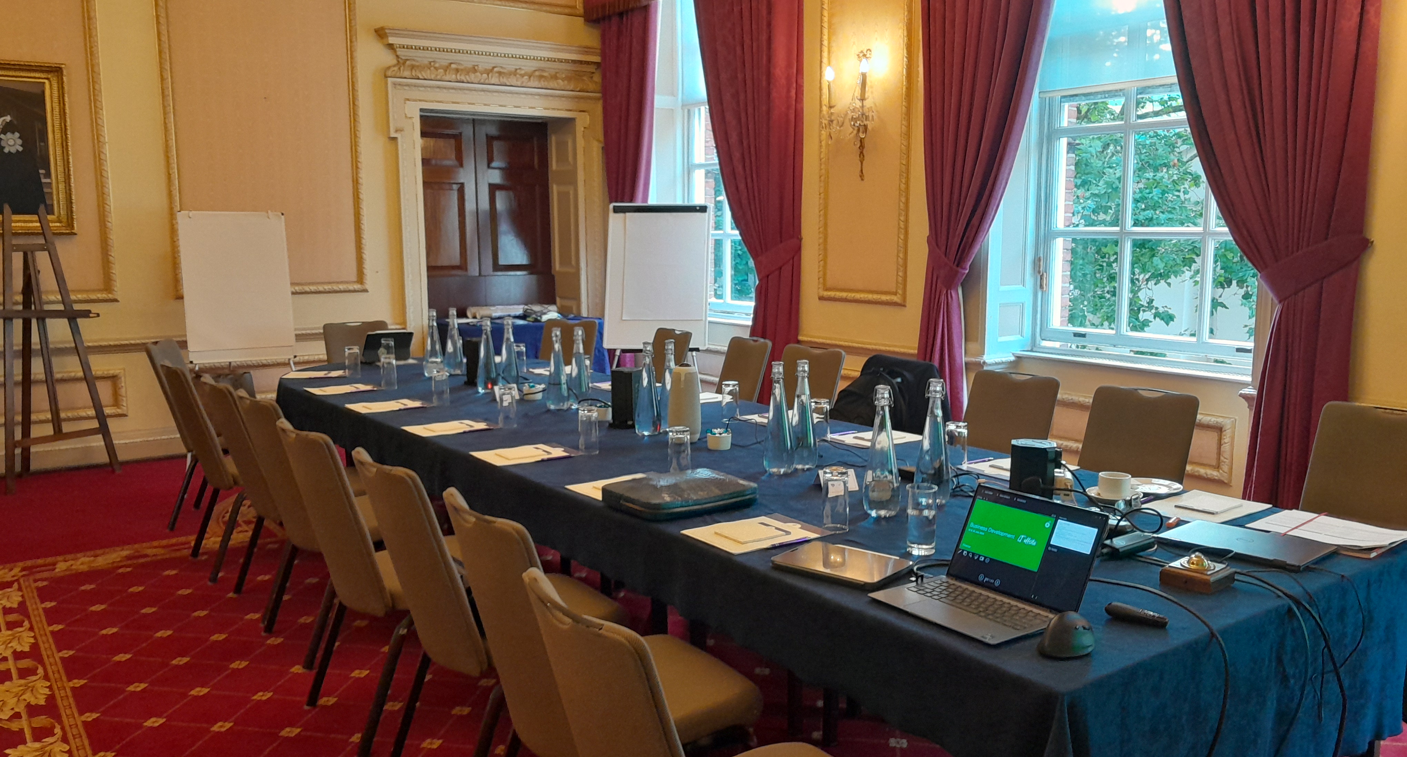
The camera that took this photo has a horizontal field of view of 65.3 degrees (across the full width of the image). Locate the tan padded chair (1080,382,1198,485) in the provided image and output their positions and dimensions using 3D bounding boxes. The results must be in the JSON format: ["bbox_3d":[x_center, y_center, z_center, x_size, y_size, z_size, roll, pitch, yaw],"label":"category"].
[{"bbox_3d":[1.298,0.533,3.714,0.615,0.937,0.460,-6,9,-35],"label":"tan padded chair"}]

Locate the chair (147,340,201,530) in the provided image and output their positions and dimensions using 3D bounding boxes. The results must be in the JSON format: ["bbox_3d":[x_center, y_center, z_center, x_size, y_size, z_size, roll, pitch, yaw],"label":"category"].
[{"bbox_3d":[-2.480,0.276,5.691,0.600,0.905,0.465,-2,8,-10],"label":"chair"}]

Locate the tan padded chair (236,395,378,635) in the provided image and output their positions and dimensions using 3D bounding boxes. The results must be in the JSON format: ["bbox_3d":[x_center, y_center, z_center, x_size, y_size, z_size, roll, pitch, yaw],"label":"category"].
[{"bbox_3d":[-1.286,0.502,3.967,0.600,0.905,0.465,-6,10,-37],"label":"tan padded chair"}]

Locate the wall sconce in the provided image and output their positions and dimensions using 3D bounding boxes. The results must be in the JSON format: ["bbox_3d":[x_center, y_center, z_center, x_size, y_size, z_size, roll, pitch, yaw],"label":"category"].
[{"bbox_3d":[0.836,-1.486,6.195,0.210,0.720,0.390,-6,9,-34],"label":"wall sconce"}]

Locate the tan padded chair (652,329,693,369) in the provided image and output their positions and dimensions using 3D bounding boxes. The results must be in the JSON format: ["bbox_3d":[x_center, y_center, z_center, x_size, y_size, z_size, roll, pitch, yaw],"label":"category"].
[{"bbox_3d":[-0.416,0.215,6.095,0.615,0.937,0.460,-5,9,-30],"label":"tan padded chair"}]

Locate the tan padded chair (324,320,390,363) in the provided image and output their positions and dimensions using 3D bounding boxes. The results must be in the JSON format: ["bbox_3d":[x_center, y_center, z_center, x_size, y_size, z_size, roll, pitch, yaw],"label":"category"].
[{"bbox_3d":[-1.901,0.149,6.378,0.450,0.915,0.610,-6,10,-35],"label":"tan padded chair"}]

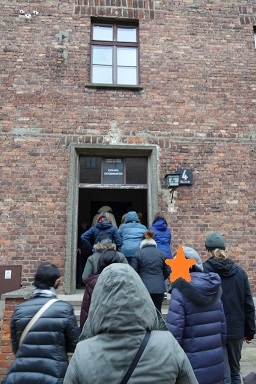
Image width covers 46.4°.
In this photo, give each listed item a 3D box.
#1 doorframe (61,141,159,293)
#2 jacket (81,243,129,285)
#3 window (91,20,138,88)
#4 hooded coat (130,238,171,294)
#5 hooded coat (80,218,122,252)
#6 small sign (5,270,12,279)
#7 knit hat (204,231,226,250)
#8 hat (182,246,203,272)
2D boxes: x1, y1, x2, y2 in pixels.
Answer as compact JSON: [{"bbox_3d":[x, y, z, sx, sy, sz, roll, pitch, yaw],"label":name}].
[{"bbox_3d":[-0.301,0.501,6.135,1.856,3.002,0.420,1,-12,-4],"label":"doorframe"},{"bbox_3d":[-0.301,1.038,4.000,0.600,0.720,0.360,0,-12,-2],"label":"jacket"},{"bbox_3d":[-0.296,-3.205,6.837,1.117,1.689,0.150,1,-12,-4],"label":"window"},{"bbox_3d":[0.324,1.035,4.150,0.560,0.730,0.340,1,-12,-4],"label":"hooded coat"},{"bbox_3d":[-0.461,0.818,5.200,0.700,0.700,0.360,0,-12,-2],"label":"hooded coat"},{"bbox_3d":[-2.107,1.461,5.264,0.117,0.150,0.012,1,-12,-4],"label":"small sign"},{"bbox_3d":[0.850,0.481,2.900,0.190,0.175,0.220,1,-12,-7],"label":"knit hat"},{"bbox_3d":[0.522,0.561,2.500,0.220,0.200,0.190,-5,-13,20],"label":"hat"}]

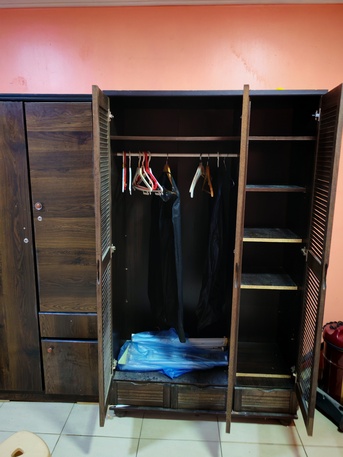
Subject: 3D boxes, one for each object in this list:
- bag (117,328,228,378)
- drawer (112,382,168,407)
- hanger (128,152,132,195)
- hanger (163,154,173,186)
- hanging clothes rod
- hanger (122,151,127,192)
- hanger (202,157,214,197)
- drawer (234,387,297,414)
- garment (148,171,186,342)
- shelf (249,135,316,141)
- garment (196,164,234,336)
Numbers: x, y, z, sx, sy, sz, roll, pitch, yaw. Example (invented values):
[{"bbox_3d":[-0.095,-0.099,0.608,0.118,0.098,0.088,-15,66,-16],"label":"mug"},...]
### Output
[{"bbox_3d":[0.019,0.850,2.484,0.730,0.155,0.380,1,11,2],"label":"bag"},{"bbox_3d":[-0.180,1.023,2.486,0.365,0.170,0.420,1,11,2],"label":"drawer"},{"bbox_3d":[-0.259,-0.357,2.252,0.018,0.243,0.410,-1,11,-7],"label":"hanger"},{"bbox_3d":[-0.032,-0.344,2.249,0.028,0.240,0.410,-4,12,-21],"label":"hanger"},{"bbox_3d":[0.048,-0.454,2.224,0.755,0.026,0.026,1,11,2],"label":"hanging clothes rod"},{"bbox_3d":[-0.293,-0.368,2.252,0.018,0.243,0.410,-1,11,-7],"label":"hanger"},{"bbox_3d":[0.229,-0.336,2.238,0.022,0.235,0.410,0,11,-4],"label":"hanger"},{"bbox_3d":[0.603,1.040,2.452,0.375,0.170,0.420,1,11,2],"label":"drawer"},{"bbox_3d":[-0.037,0.152,2.339,0.110,1.070,0.430,-5,12,-28],"label":"garment"},{"bbox_3d":[0.620,-0.534,2.182,0.370,0.023,0.480,1,11,2],"label":"shelf"},{"bbox_3d":[0.278,0.128,2.324,0.170,1.060,0.420,-1,11,-7],"label":"garment"}]

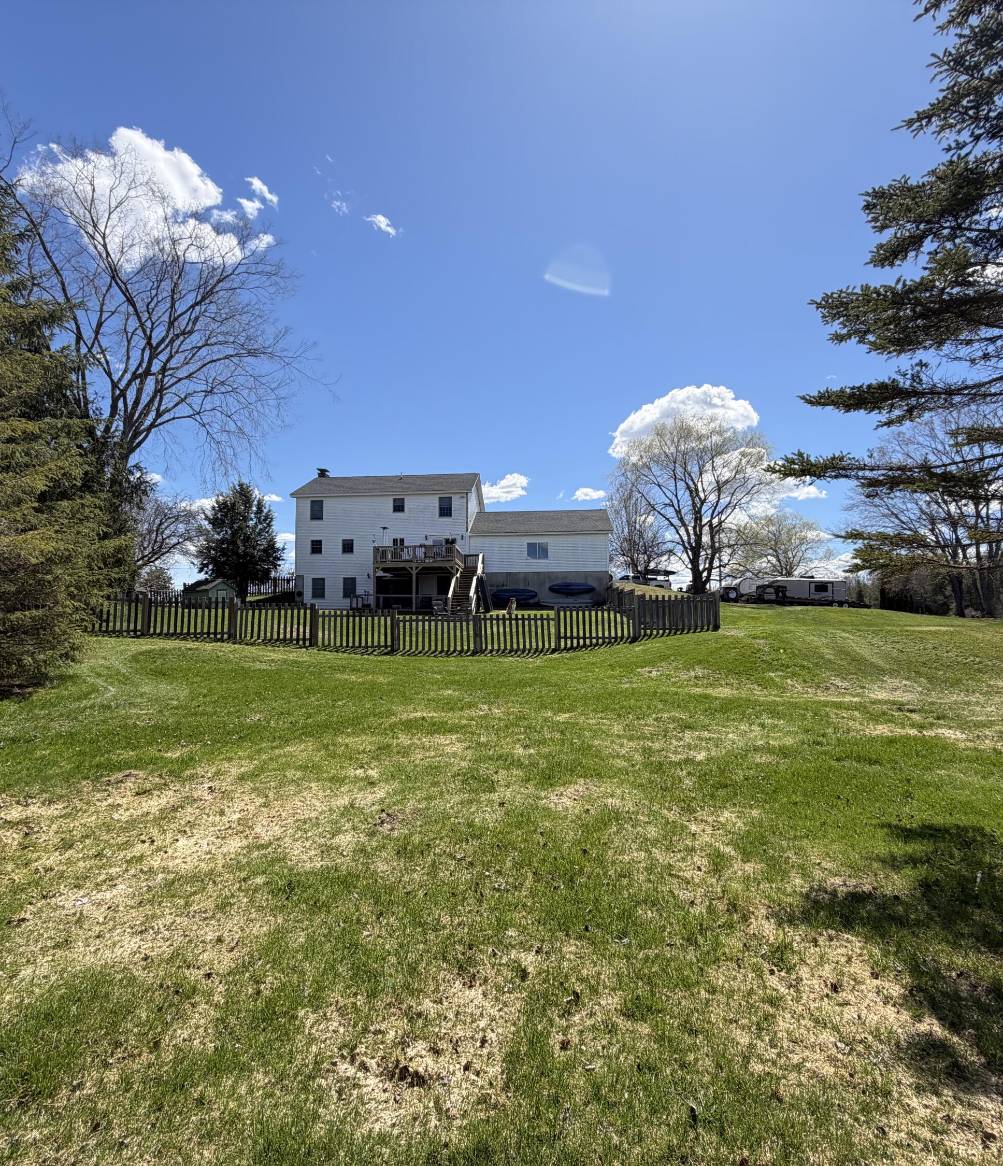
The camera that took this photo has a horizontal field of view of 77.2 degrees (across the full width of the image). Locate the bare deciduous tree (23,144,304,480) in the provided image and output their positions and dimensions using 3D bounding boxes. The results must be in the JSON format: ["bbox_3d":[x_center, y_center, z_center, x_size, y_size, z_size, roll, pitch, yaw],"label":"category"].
[{"bbox_3d":[-16.135,-9.187,29.213,13.200,22.000,13.200,0,-4,0],"label":"bare deciduous tree"}]

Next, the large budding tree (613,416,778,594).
[{"bbox_3d":[16.679,-6.810,54.507,14.108,15.634,14.108,0,-4,0],"label":"large budding tree"}]

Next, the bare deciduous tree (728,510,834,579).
[{"bbox_3d":[36.461,-3.450,82.394,13.369,12.153,13.369,0,-4,0],"label":"bare deciduous tree"}]

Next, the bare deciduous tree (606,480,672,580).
[{"bbox_3d":[15.123,-5.185,68.393,7.134,12.104,7.134,0,-4,0],"label":"bare deciduous tree"}]

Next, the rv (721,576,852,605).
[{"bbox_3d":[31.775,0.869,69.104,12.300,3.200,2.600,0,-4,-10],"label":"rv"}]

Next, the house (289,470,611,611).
[{"bbox_3d":[-3.378,-3.130,48.129,22.400,10.700,12.400,-1,-4,4],"label":"house"}]

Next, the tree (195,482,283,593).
[{"bbox_3d":[-18.472,-2.925,44.777,6.227,8.534,6.227,0,-4,0],"label":"tree"}]

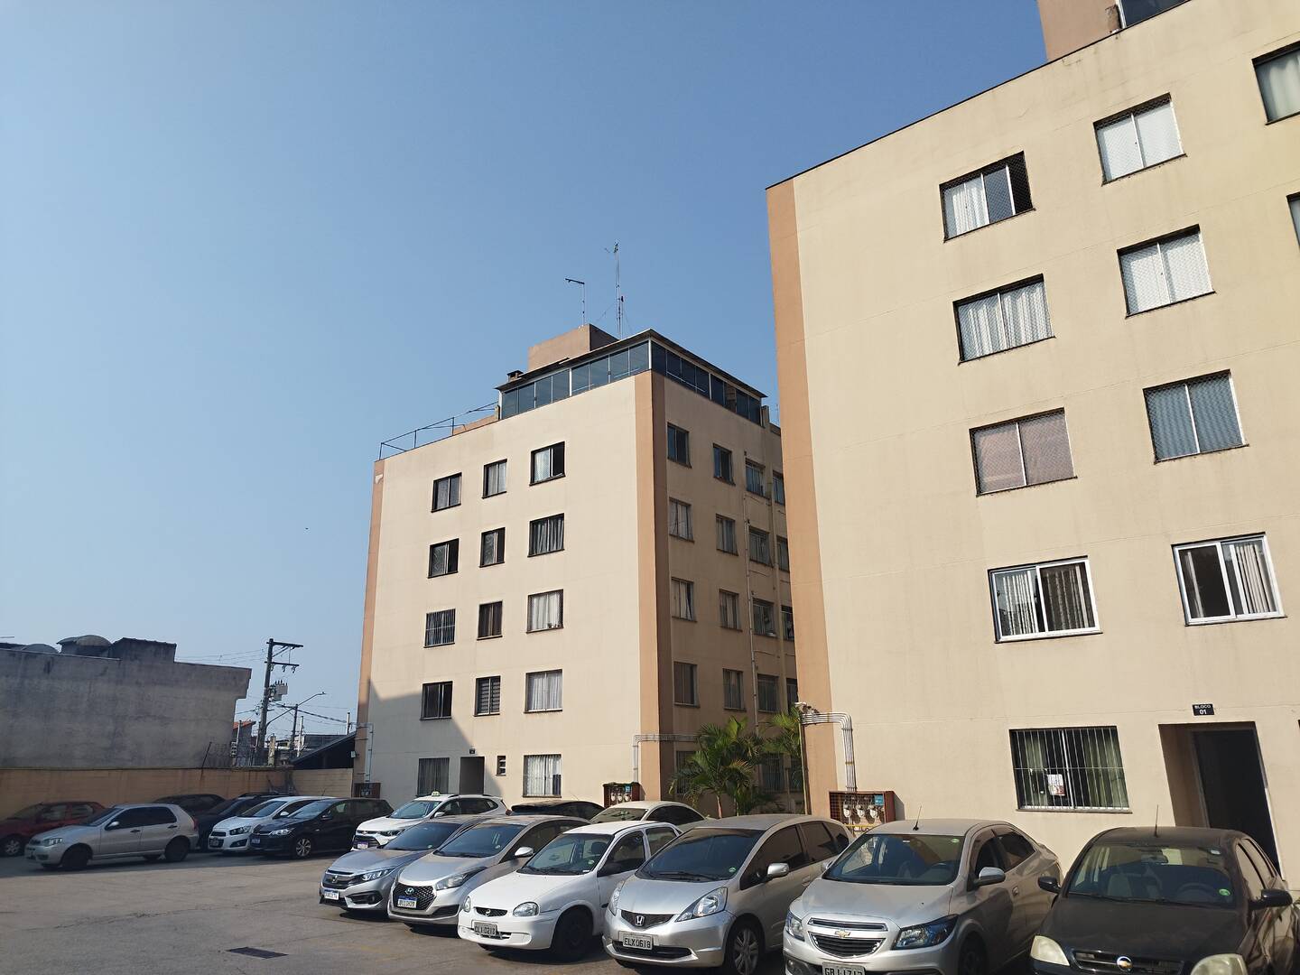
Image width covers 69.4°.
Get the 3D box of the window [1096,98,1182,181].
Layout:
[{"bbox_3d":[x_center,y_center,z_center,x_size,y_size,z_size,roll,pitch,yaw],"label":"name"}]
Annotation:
[{"bbox_3d":[8.375,-5.948,16.116,1.201,1.204,0.120,-14,-21,36],"label":"window"}]

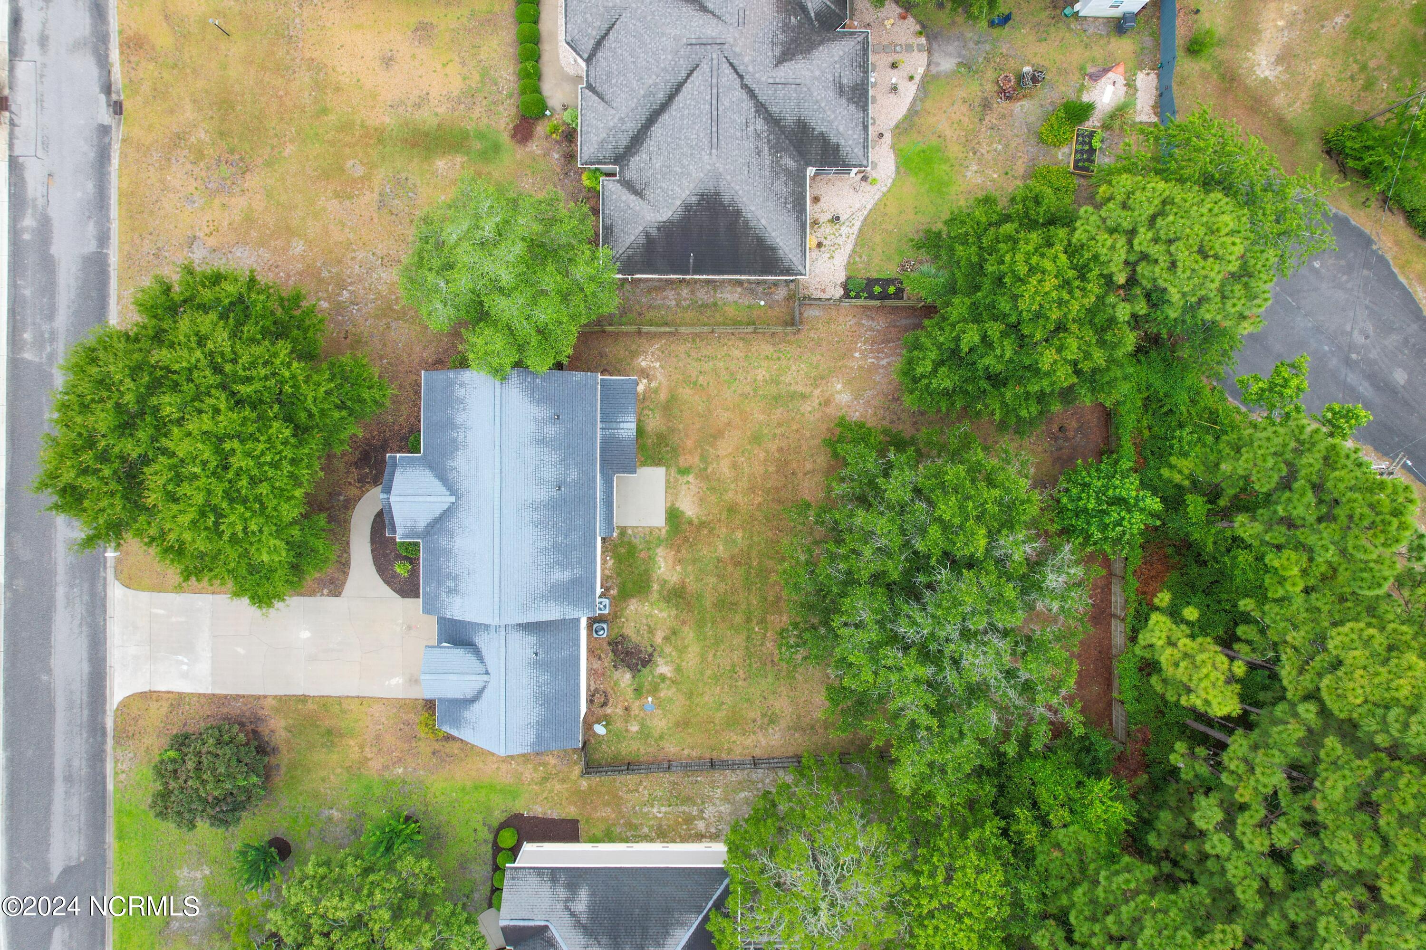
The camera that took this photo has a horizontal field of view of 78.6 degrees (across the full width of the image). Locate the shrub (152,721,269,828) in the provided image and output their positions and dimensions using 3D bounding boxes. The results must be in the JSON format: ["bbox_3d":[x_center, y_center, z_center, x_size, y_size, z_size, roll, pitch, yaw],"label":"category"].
[{"bbox_3d":[-28.100,16.800,48.500,6.200,3.200,5.700,0,91,-1],"label":"shrub"}]

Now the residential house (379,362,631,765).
[{"bbox_3d":[-11.238,4.788,48.715,13.996,5.900,21.247,0,92,0],"label":"residential house"}]

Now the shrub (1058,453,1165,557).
[{"bbox_3d":[21.619,1.552,48.568,5.838,6.000,5.605,0,92,0],"label":"shrub"}]

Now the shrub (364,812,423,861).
[{"bbox_3d":[-18.401,20.891,50.749,3.420,2.800,3.025,0,92,0],"label":"shrub"}]

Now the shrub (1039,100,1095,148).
[{"bbox_3d":[20.000,-19.900,49.400,2.900,1.400,2.450,0,91,-1],"label":"shrub"}]

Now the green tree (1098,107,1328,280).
[{"bbox_3d":[25.500,-13.900,45.700,10.400,9.500,8.800,0,91,-1],"label":"green tree"}]

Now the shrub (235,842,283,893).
[{"bbox_3d":[-24.970,21.650,48.750,2.650,2.900,2.650,0,91,-1],"label":"shrub"}]

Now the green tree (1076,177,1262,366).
[{"bbox_3d":[22.105,-9.949,44.472,8.961,13.500,9.013,0,92,0],"label":"green tree"}]

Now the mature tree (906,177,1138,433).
[{"bbox_3d":[15.600,-8.800,44.800,11.500,11.000,12.400,0,91,-1],"label":"mature tree"}]

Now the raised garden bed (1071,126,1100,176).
[{"bbox_3d":[21.360,-18.560,50.020,1.330,0.370,2.460,8,91,-1],"label":"raised garden bed"}]

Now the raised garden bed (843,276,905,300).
[{"bbox_3d":[9.230,-10.700,49.950,3.500,0.300,1.250,0,91,-1],"label":"raised garden bed"}]

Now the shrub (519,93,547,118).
[{"bbox_3d":[-10.382,-21.349,50.232,1.671,1.300,1.398,0,92,0],"label":"shrub"}]

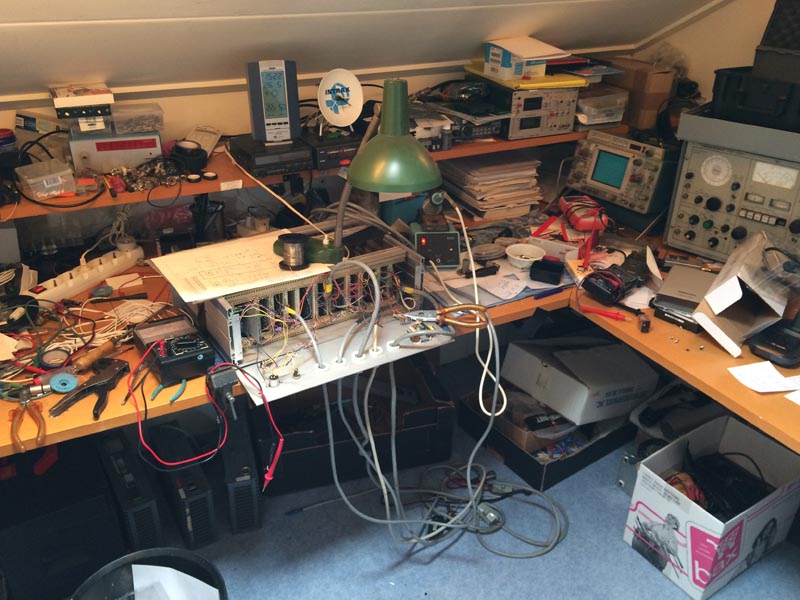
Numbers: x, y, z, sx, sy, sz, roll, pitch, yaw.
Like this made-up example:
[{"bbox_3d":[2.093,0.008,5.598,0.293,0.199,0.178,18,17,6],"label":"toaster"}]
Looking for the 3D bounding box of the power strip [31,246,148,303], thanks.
[{"bbox_3d":[-0.736,-0.055,1.594,0.052,0.045,0.315,13,30,24],"label":"power strip"}]

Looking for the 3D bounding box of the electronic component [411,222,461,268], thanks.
[{"bbox_3d":[0.093,-0.143,1.707,0.107,0.094,0.100,-1,27,-2],"label":"electronic component"}]

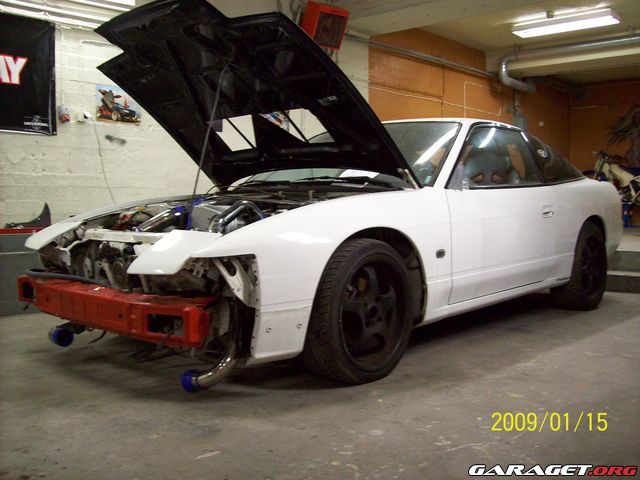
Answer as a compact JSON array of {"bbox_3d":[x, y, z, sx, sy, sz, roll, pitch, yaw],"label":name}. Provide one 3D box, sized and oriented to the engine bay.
[{"bbox_3d":[-0.500,-0.036,3.148,1.360,0.430,1.130,4,5,42],"label":"engine bay"}]

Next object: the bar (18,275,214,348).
[{"bbox_3d":[-0.898,0.276,2.791,1.370,0.140,0.140,4,5,42],"label":"bar"}]

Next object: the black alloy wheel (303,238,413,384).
[{"bbox_3d":[0.149,0.288,2.788,0.215,0.605,0.605,4,5,38],"label":"black alloy wheel"}]

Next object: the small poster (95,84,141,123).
[{"bbox_3d":[-1.718,-1.159,5.675,0.010,0.302,0.425,4,5,42],"label":"small poster"}]

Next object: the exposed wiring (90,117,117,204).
[{"bbox_3d":[-1.792,-0.667,5.574,0.050,0.750,0.240,4,5,42],"label":"exposed wiring"}]

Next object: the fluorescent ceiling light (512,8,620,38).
[{"bbox_3d":[3.018,-2.664,8.210,1.220,0.090,0.320,4,5,42],"label":"fluorescent ceiling light"}]

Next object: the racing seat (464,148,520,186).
[{"bbox_3d":[0.907,-0.148,4.136,0.530,0.870,0.660,4,5,42],"label":"racing seat"}]

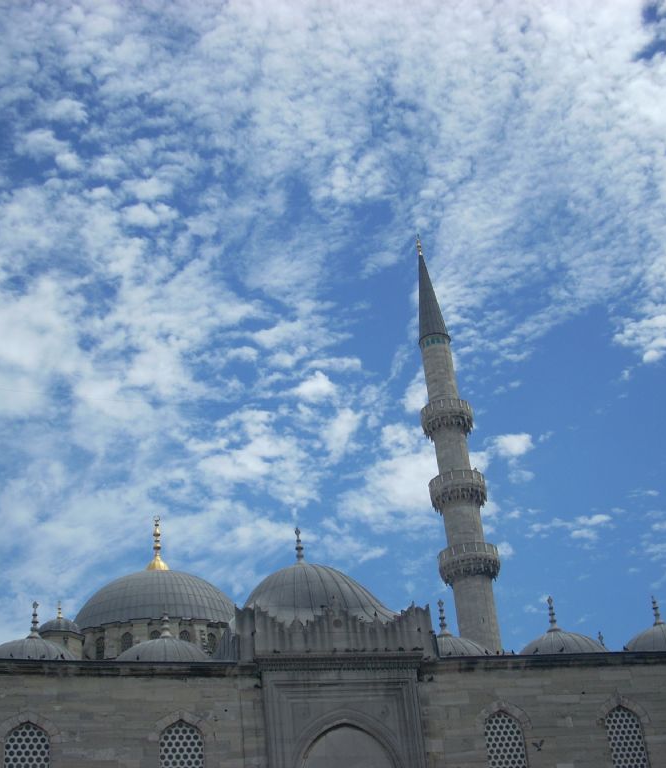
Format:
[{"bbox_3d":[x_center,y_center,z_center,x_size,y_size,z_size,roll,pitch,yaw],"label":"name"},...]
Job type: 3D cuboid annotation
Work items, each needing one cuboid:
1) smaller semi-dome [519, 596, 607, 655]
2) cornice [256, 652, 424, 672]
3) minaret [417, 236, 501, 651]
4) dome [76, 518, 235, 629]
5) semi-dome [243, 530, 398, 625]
[{"bbox_3d":[9.795,10.661,47.146,4.274,3.116,4.274,3,-31,-14],"label":"smaller semi-dome"},{"bbox_3d":[0.287,9.920,38.815,6.128,0.556,0.618,3,-31,-14],"label":"cornice"},{"bbox_3d":[10.528,12.349,87.248,4.893,60.770,4.893,3,-31,-14],"label":"minaret"},{"bbox_3d":[-17.243,18.832,107.155,15.141,12.278,15.141,3,-31,-14],"label":"dome"},{"bbox_3d":[-0.872,8.125,45.651,6.232,4.506,6.232,3,-31,-14],"label":"semi-dome"}]

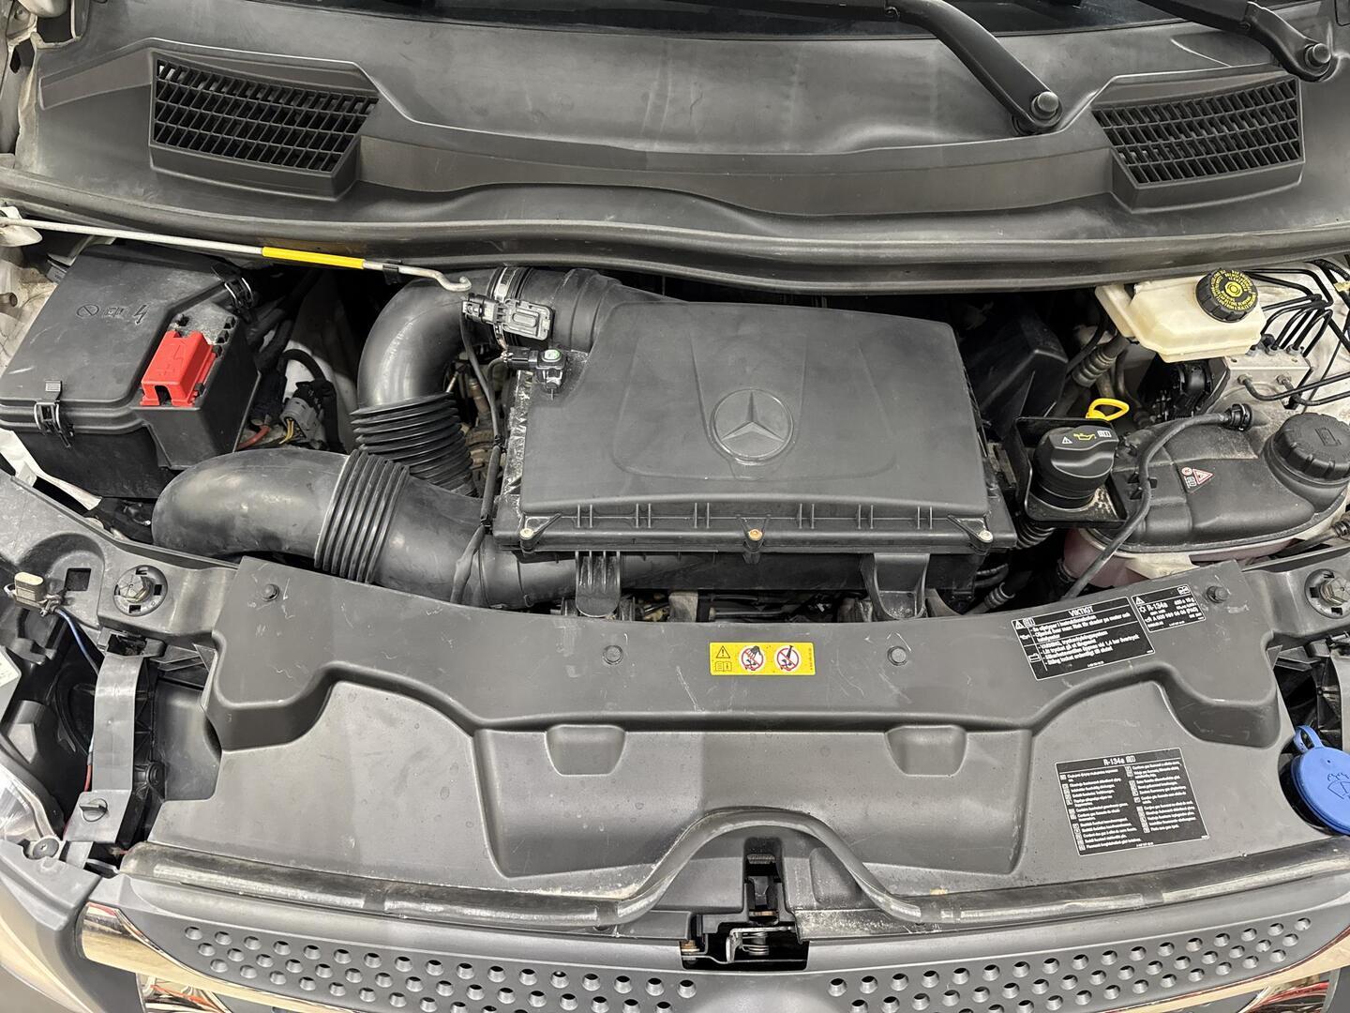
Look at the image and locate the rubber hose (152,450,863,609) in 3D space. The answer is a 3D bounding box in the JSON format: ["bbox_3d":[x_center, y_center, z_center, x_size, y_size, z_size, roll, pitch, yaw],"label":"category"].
[{"bbox_3d":[-0.133,0.027,0.835,0.590,0.145,0.140,0,54,-4],"label":"rubber hose"}]

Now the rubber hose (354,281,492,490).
[{"bbox_3d":[-0.233,-0.087,0.890,0.128,0.220,0.165,0,54,-4],"label":"rubber hose"}]

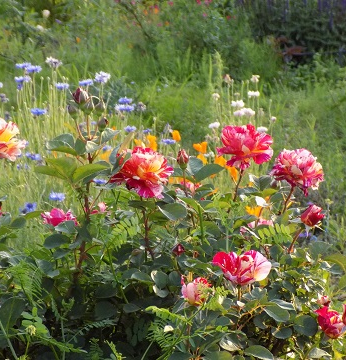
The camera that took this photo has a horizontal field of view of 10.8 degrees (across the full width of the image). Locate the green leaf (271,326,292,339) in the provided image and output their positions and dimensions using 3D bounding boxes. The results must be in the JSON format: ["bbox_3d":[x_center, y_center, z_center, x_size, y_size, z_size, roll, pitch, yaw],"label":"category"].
[{"bbox_3d":[0.149,0.208,2.500,0.029,0.012,0.022,0,14,0],"label":"green leaf"}]

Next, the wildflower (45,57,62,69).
[{"bbox_3d":[-0.248,-0.243,3.800,0.034,0.021,0.034,0,14,0],"label":"wildflower"}]

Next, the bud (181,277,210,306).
[{"bbox_3d":[0.029,0.146,2.400,0.036,0.038,0.036,0,12,0],"label":"bud"}]

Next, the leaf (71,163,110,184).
[{"bbox_3d":[-0.117,-0.009,2.620,0.053,0.025,0.028,0,14,0],"label":"leaf"}]

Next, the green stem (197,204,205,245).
[{"bbox_3d":[0.041,0.063,2.600,0.006,0.059,0.006,-8,6,0],"label":"green stem"}]

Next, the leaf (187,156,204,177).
[{"bbox_3d":[0.031,-0.019,2.550,0.021,0.027,0.016,4,13,20],"label":"leaf"}]

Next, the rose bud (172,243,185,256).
[{"bbox_3d":[0.007,0.095,2.500,0.018,0.018,0.018,0,12,0],"label":"rose bud"}]

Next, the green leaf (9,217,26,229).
[{"bbox_3d":[-0.212,0.058,2.500,0.021,0.016,0.014,0,12,0],"label":"green leaf"}]

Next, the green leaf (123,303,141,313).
[{"bbox_3d":[-0.058,0.182,2.620,0.028,0.007,0.021,6,53,4],"label":"green leaf"}]

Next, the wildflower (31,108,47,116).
[{"bbox_3d":[-0.255,-0.129,3.500,0.030,0.012,0.030,0,12,0],"label":"wildflower"}]

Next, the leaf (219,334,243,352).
[{"bbox_3d":[0.080,0.223,2.500,0.036,0.009,0.026,24,60,23],"label":"leaf"}]

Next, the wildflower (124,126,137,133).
[{"bbox_3d":[-0.104,-0.124,4.500,0.033,0.015,0.033,0,12,0],"label":"wildflower"}]

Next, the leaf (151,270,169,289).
[{"bbox_3d":[-0.017,0.133,2.450,0.023,0.023,0.012,-2,12,-10],"label":"leaf"}]

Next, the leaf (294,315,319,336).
[{"bbox_3d":[0.183,0.201,2.530,0.034,0.029,0.008,12,-23,5],"label":"leaf"}]

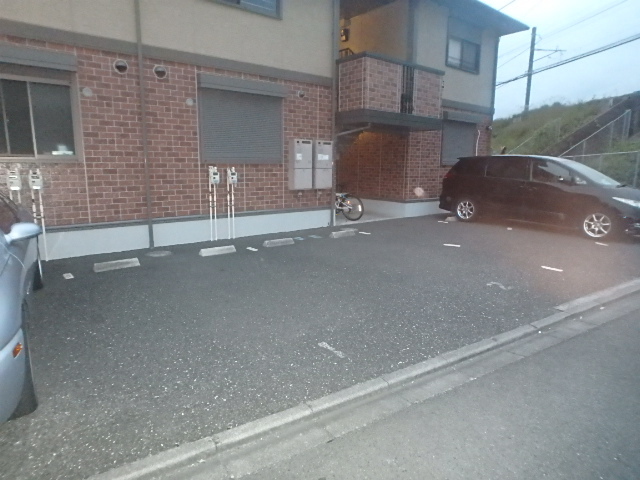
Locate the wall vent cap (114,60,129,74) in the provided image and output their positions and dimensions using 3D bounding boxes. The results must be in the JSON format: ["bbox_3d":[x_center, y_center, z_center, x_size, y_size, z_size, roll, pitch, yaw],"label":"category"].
[{"bbox_3d":[-3.020,-2.646,5.934,0.188,0.194,0.090,-8,13,-37],"label":"wall vent cap"}]

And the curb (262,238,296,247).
[{"bbox_3d":[-0.725,0.031,6.860,0.576,0.110,0.140,-8,13,-37],"label":"curb"}]

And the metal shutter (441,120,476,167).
[{"bbox_3d":[4.139,-2.854,11.516,1.715,1.306,0.090,-8,13,-37],"label":"metal shutter"}]

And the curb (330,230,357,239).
[{"bbox_3d":[0.454,-0.139,7.739,0.612,0.110,0.140,-8,13,-37],"label":"curb"}]

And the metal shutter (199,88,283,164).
[{"bbox_3d":[-1.406,-2.098,7.331,1.742,1.300,0.060,-8,13,-37],"label":"metal shutter"}]

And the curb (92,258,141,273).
[{"bbox_3d":[-2.763,0.330,5.313,0.568,0.110,0.140,-8,13,-37],"label":"curb"}]

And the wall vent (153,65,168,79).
[{"bbox_3d":[-2.565,-2.712,6.277,0.188,0.194,0.090,-8,13,-37],"label":"wall vent"}]

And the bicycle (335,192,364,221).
[{"bbox_3d":[0.478,-1.034,10.058,1.650,0.980,0.550,9,13,38],"label":"bicycle"}]

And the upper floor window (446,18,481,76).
[{"bbox_3d":[4.136,-5.486,10.992,1.688,1.273,0.130,-8,13,-37],"label":"upper floor window"}]

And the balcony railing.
[{"bbox_3d":[1.699,-3.298,9.041,2.740,1.394,0.804,-8,13,-37],"label":"balcony railing"}]

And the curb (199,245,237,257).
[{"bbox_3d":[-1.614,0.161,6.182,0.580,0.110,0.140,-8,13,-37],"label":"curb"}]

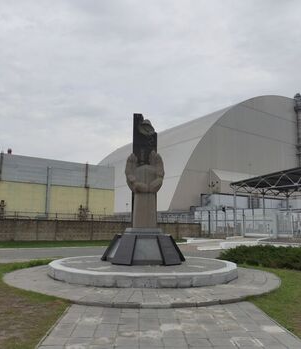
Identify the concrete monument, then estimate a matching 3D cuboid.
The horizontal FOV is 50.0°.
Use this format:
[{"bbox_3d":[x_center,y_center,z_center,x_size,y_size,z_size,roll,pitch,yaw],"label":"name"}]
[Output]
[{"bbox_3d":[-0.195,0.332,10.707,2.726,4.928,2.556,1,-9,-5],"label":"concrete monument"}]

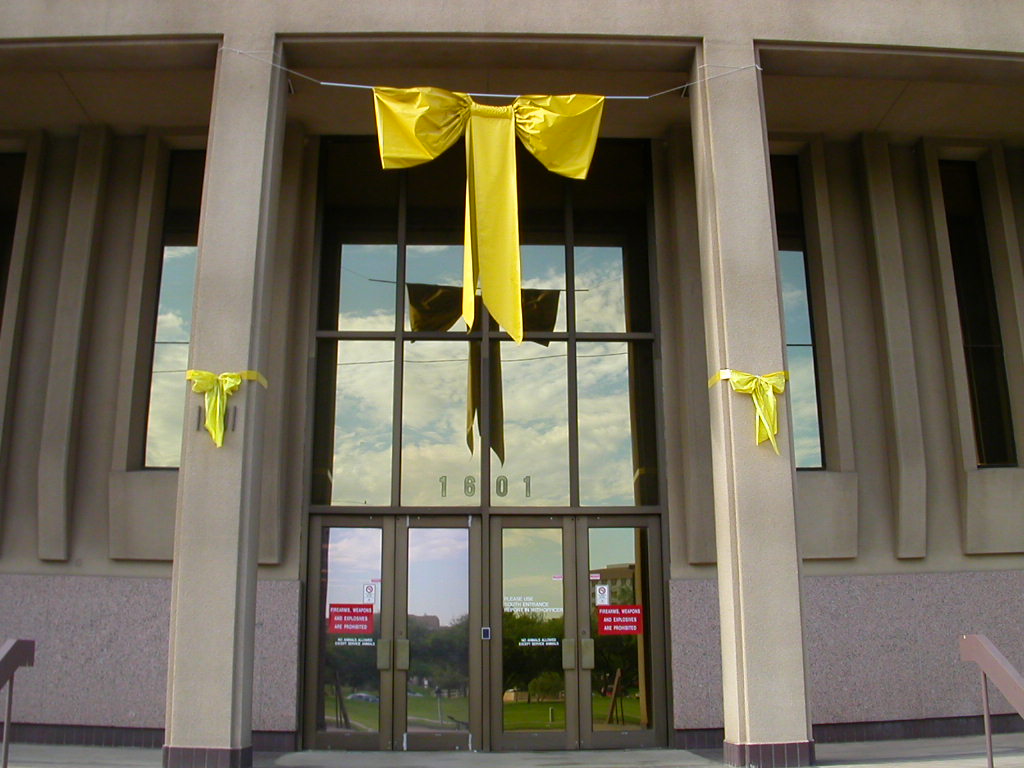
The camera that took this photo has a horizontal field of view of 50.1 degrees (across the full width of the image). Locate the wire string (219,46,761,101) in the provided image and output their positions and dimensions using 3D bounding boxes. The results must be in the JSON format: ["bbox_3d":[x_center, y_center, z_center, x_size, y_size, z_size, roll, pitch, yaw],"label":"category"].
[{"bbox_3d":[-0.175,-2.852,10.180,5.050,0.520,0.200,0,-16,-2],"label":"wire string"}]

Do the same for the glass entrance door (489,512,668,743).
[{"bbox_3d":[0.695,2.529,11.266,1.820,2.420,0.100,0,-16,-2],"label":"glass entrance door"}]

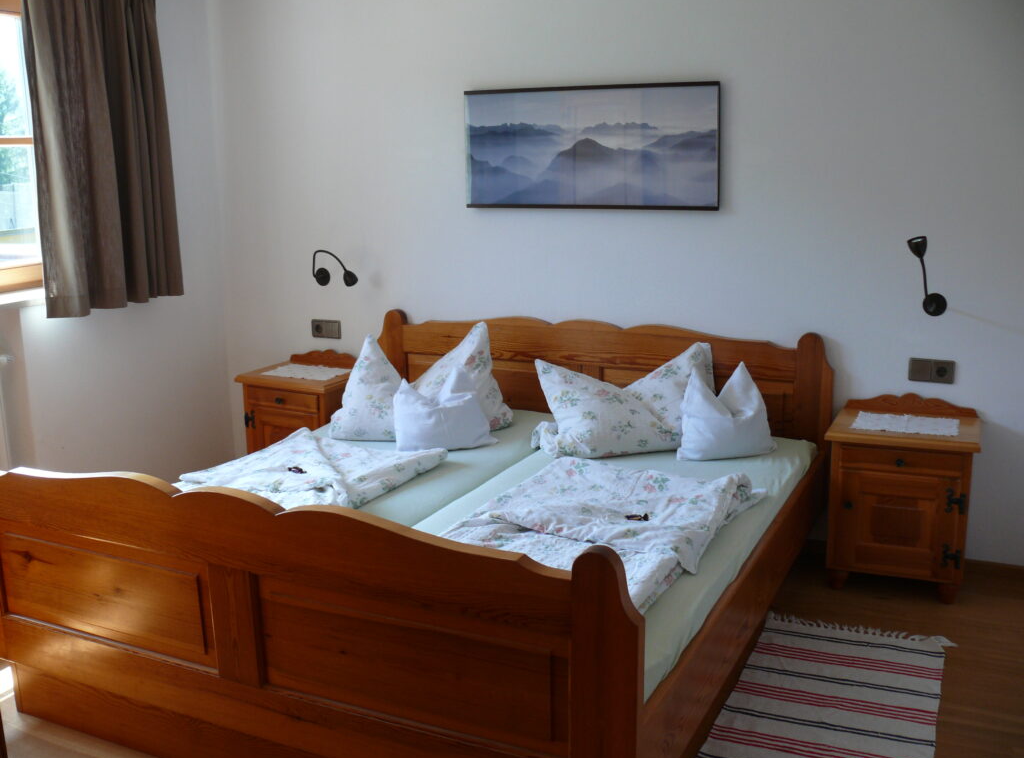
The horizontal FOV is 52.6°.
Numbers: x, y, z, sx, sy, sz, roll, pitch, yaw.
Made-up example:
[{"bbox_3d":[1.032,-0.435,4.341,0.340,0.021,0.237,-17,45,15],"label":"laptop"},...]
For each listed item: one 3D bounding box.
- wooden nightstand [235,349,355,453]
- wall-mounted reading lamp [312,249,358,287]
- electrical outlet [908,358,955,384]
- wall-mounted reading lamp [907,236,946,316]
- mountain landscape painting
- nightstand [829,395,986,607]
[{"bbox_3d":[-0.893,0.214,4.569,0.476,0.642,0.371,5,13,26],"label":"wooden nightstand"},{"bbox_3d":[-0.784,-0.476,4.530,0.285,0.167,0.130,5,13,26],"label":"wall-mounted reading lamp"},{"bbox_3d":[1.447,-0.028,3.567,0.153,0.082,0.013,5,13,26],"label":"electrical outlet"},{"bbox_3d":[1.379,-0.336,3.444,0.132,0.282,0.170,5,13,26],"label":"wall-mounted reading lamp"},{"bbox_3d":[0.286,-0.881,3.962,1.046,0.460,0.028,5,13,26],"label":"mountain landscape painting"},{"bbox_3d":[1.320,0.394,3.514,0.476,0.642,0.371,5,13,26],"label":"nightstand"}]

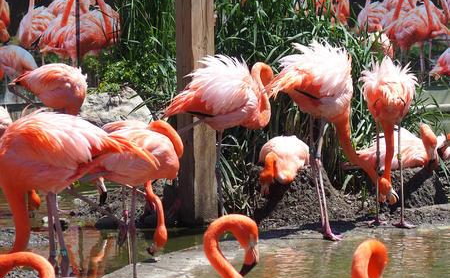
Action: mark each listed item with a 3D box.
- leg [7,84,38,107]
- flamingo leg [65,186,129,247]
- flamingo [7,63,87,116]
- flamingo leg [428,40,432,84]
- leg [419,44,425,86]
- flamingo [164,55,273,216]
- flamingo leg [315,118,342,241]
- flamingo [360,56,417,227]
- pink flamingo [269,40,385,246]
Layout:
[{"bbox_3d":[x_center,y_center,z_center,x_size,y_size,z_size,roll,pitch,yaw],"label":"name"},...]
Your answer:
[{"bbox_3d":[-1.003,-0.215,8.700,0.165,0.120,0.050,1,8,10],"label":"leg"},{"bbox_3d":[-0.484,0.292,6.620,0.240,0.220,0.060,1,8,12],"label":"flamingo leg"},{"bbox_3d":[-0.865,-0.047,8.650,0.420,0.680,0.250,2,9,15],"label":"flamingo"},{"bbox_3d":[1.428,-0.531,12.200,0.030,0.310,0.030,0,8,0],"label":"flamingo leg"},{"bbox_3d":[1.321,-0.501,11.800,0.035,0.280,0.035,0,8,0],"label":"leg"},{"bbox_3d":[-0.041,0.037,7.580,0.500,0.830,0.250,0,8,5],"label":"flamingo"},{"bbox_3d":[0.451,0.176,7.650,0.120,0.530,0.060,1,8,10],"label":"flamingo leg"},{"bbox_3d":[0.745,0.011,8.000,0.250,0.780,0.500,0,8,0],"label":"flamingo"},{"bbox_3d":[0.439,0.002,7.750,0.510,0.860,0.280,0,8,5],"label":"pink flamingo"}]

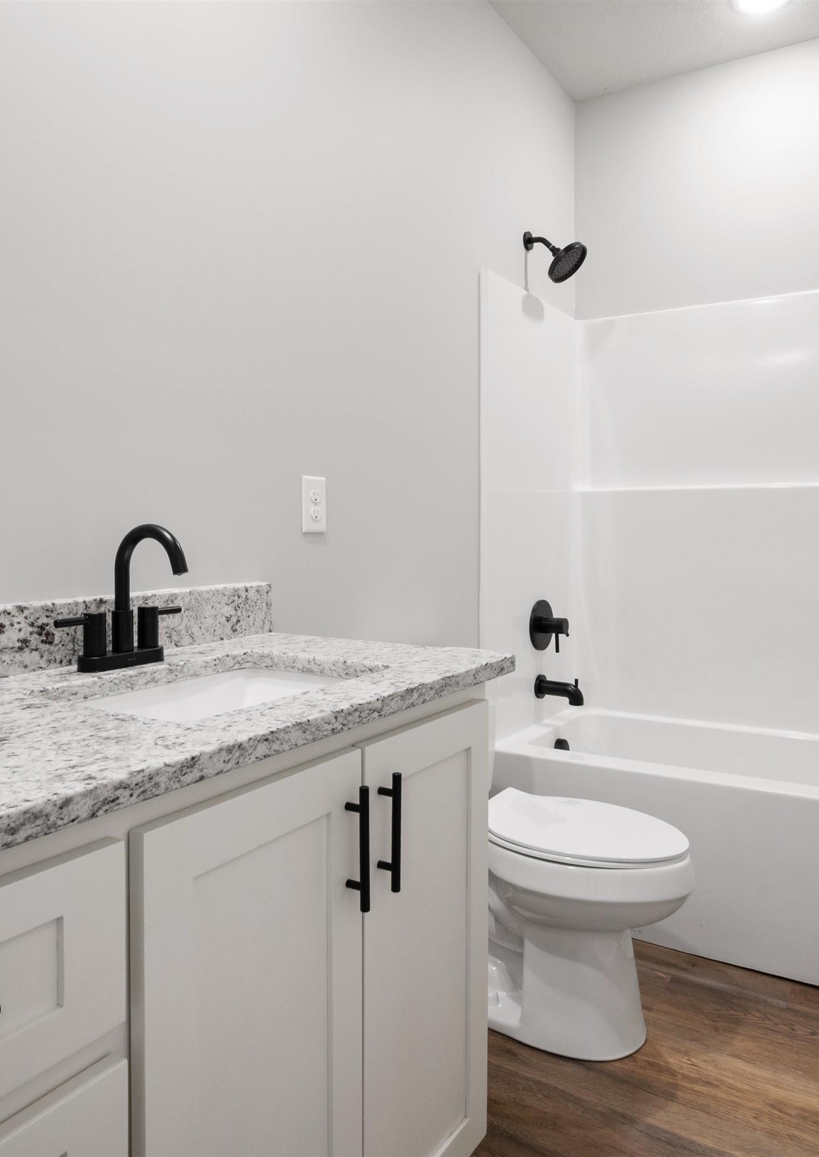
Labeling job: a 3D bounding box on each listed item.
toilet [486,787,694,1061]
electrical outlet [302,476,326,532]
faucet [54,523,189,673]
[{"bbox_3d":[0.301,0.692,1.881,0.720,0.760,0.420,2,3,31],"label":"toilet"},{"bbox_3d":[-0.210,-0.166,1.731,0.010,0.123,0.081,2,3,31],"label":"electrical outlet"},{"bbox_3d":[-0.404,0.028,1.203,0.175,0.222,0.242,2,3,31],"label":"faucet"}]

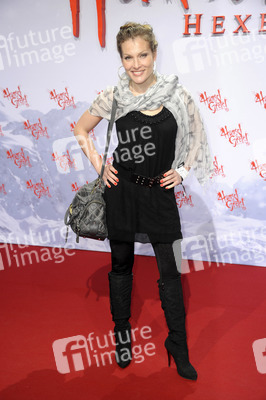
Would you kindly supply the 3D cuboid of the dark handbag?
[{"bbox_3d":[-0.203,-0.161,2.848,0.210,0.670,0.320,0,14,0],"label":"dark handbag"}]

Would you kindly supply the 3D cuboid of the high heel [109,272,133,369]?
[{"bbox_3d":[-0.064,0.636,3.275,0.120,0.460,0.240,-1,14,-4],"label":"high heel"}]

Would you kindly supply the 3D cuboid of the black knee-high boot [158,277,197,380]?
[{"bbox_3d":[0.238,0.647,3.100,0.120,0.485,0.251,-13,19,-42],"label":"black knee-high boot"}]

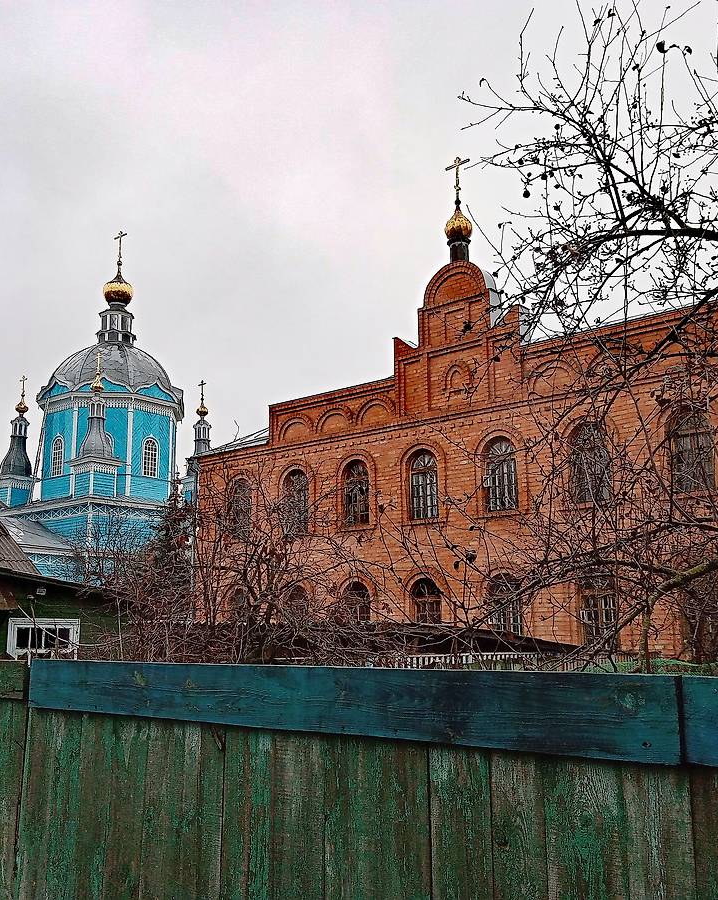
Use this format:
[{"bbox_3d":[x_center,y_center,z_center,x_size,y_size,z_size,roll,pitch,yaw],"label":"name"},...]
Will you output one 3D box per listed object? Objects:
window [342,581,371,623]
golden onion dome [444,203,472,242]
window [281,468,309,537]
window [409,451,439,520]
[{"bbox_3d":[-0.076,4.232,22.886,0.940,1.720,0.180,-10,-16,39],"label":"window"},{"bbox_3d":[2.540,-5.859,23.152,0.705,1.001,0.705,0,-12,0],"label":"golden onion dome"},{"bbox_3d":[-1.730,1.419,24.951,0.940,1.735,0.180,-10,-16,39],"label":"window"},{"bbox_3d":[1.620,0.838,22.166,0.940,1.735,0.180,-10,-16,39],"label":"window"}]

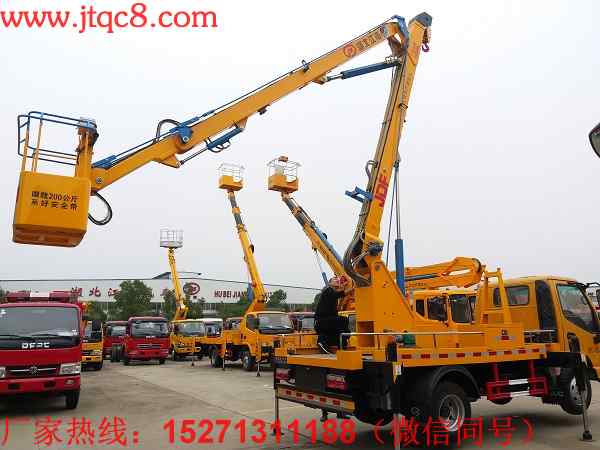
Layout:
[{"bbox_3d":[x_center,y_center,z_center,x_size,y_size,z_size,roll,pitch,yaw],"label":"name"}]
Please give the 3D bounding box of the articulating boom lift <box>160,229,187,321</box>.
[{"bbox_3d":[-7.380,2.946,28.311,1.300,5.100,1.300,5,-13,-23],"label":"articulating boom lift"}]

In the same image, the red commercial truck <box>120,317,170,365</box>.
[{"bbox_3d":[-7.776,5.524,23.523,1.900,2.200,5.600,5,-13,-23],"label":"red commercial truck"}]

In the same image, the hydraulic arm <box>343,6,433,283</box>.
[{"bbox_3d":[1.542,-1.445,8.084,1.000,4.800,0.600,20,-21,-29],"label":"hydraulic arm"}]

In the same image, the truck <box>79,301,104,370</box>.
[{"bbox_3d":[-10.017,4.891,22.004,1.900,2.800,5.900,5,-13,-23],"label":"truck"}]

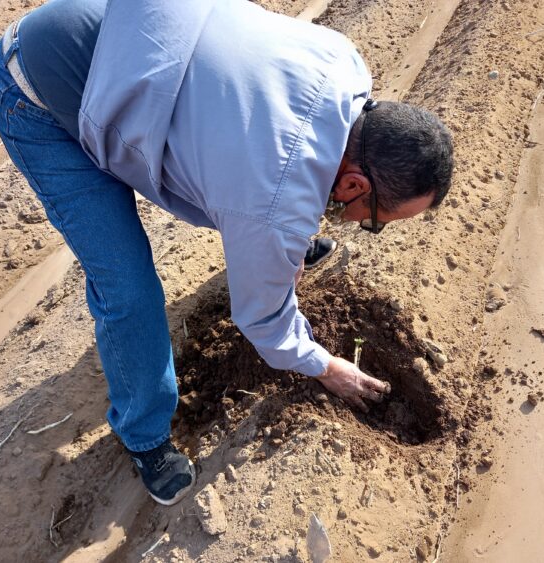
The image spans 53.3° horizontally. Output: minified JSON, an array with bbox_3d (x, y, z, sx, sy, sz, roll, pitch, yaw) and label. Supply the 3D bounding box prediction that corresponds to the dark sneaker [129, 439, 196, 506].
[{"bbox_3d":[-0.282,0.373,1.284,0.110,0.110,0.290,-21,47,-13],"label":"dark sneaker"}]

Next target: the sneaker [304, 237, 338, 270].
[{"bbox_3d":[0.072,-0.085,1.689,0.290,0.110,0.110,-22,47,-6],"label":"sneaker"}]

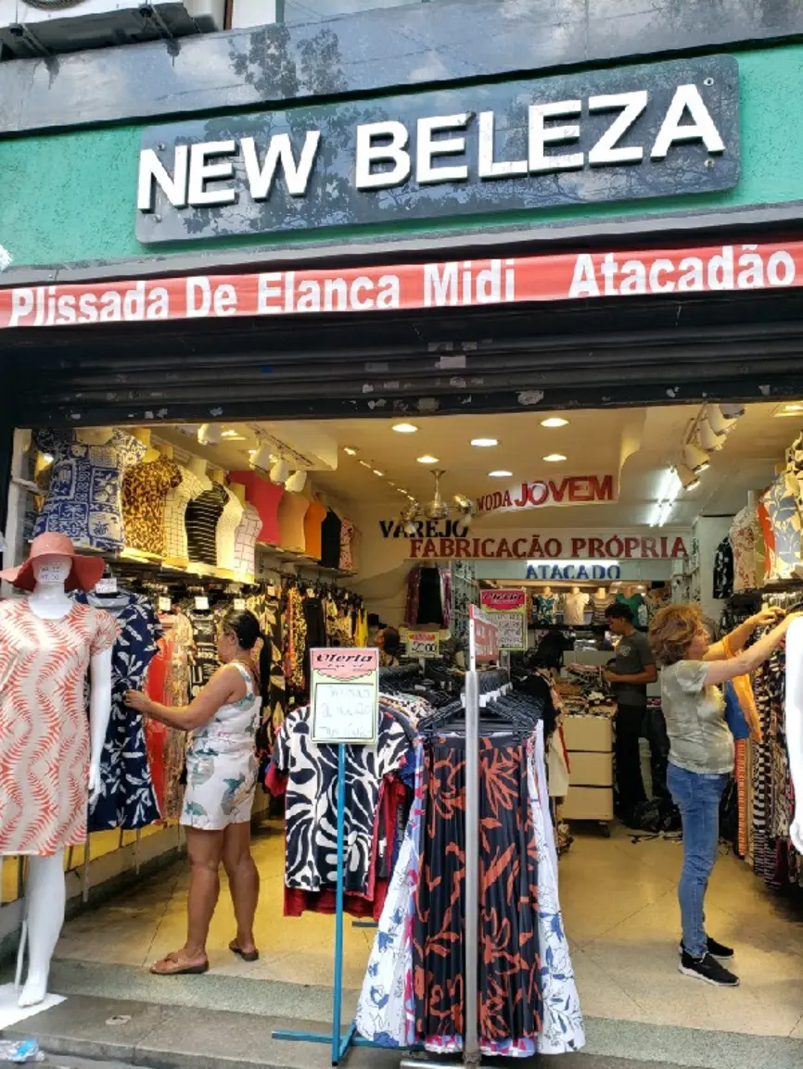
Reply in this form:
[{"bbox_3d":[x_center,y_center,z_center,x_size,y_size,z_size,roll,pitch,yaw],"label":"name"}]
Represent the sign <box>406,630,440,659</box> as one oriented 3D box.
[{"bbox_3d":[0.114,0.573,4.181,0.178,0.145,0.020,0,-8,12],"label":"sign"}]

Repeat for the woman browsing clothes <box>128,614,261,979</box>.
[{"bbox_3d":[-0.947,1.087,3.604,0.674,1.519,0.460,-1,-8,15],"label":"woman browsing clothes"}]

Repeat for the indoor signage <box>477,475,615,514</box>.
[{"bbox_3d":[1.300,-0.377,7.439,1.383,0.270,0.080,-4,-10,36],"label":"indoor signage"}]

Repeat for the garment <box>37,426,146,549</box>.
[{"bbox_3d":[-1.563,-0.231,4.040,0.520,0.630,0.270,7,-10,-38],"label":"garment"}]

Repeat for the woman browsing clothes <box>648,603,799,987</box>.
[{"bbox_3d":[1.462,1.109,3.594,0.652,1.584,0.480,0,-8,12],"label":"woman browsing clothes"}]

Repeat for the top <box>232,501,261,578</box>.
[{"bbox_3d":[-1.166,0.037,5.824,0.250,0.570,0.360,-2,-8,21],"label":"top"}]

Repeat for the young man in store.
[{"bbox_3d":[1.876,1.441,6.559,0.400,1.765,0.480,2,-8,-8],"label":"young man in store"}]

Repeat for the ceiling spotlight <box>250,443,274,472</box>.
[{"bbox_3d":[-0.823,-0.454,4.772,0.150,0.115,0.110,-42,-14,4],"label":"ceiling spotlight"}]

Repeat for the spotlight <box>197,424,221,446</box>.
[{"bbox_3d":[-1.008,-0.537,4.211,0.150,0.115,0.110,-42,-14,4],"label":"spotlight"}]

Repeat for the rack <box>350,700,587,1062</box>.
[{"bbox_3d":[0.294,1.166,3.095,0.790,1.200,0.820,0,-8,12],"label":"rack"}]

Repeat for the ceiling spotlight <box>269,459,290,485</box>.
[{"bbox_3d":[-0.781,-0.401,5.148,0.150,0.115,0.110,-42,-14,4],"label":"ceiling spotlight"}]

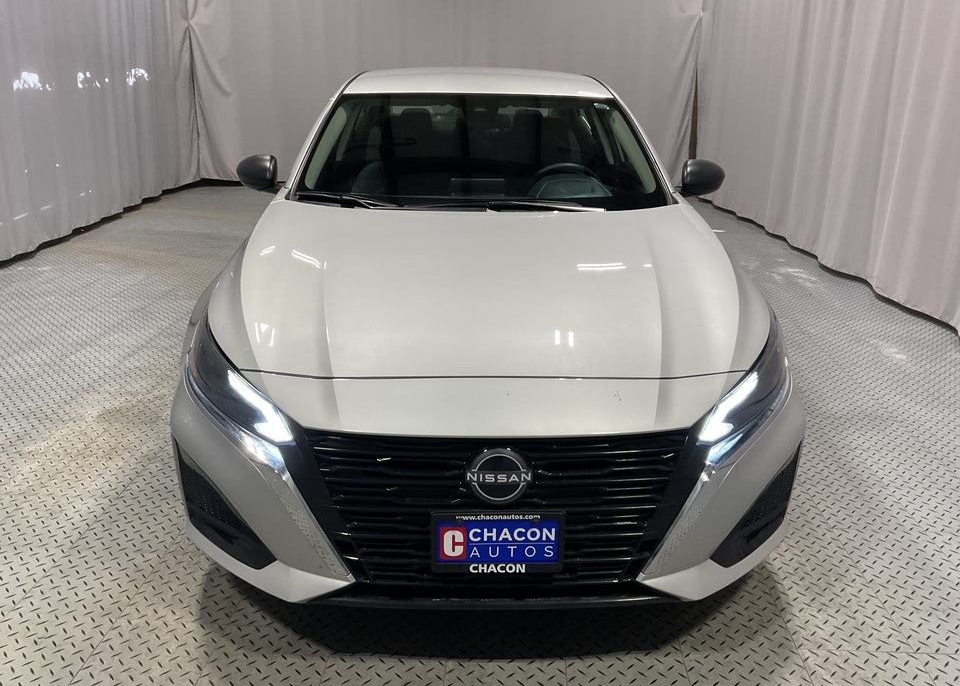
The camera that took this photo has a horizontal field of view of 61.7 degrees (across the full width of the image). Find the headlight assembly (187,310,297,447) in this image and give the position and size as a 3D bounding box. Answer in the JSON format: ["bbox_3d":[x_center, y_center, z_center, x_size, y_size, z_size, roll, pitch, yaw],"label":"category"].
[{"bbox_3d":[-0.607,0.078,2.115,0.400,0.230,0.420,4,19,10],"label":"headlight assembly"}]

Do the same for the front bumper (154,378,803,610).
[{"bbox_3d":[0.039,0.317,2.137,1.800,0.550,0.580,0,19,-2],"label":"front bumper"}]

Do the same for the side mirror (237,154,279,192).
[{"bbox_3d":[-0.931,-0.720,3.394,0.200,0.150,0.140,0,19,-2],"label":"side mirror"}]

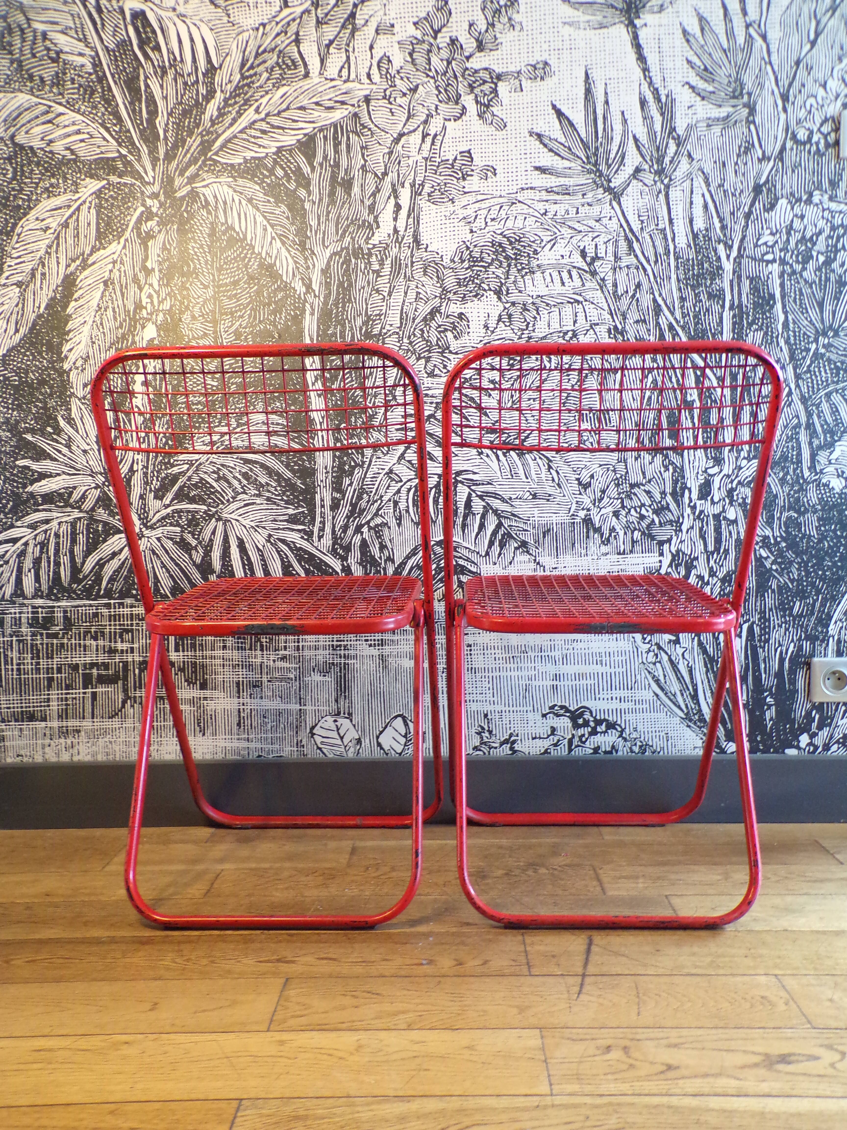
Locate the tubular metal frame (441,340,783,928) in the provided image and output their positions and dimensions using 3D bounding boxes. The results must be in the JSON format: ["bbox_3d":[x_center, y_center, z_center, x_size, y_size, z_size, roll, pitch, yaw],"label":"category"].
[{"bbox_3d":[0.257,0.092,1.409,0.448,0.782,0.471,-1,3,2],"label":"tubular metal frame"}]

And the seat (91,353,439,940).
[{"bbox_3d":[-0.203,0.097,1.416,0.448,0.782,0.471,0,3,4],"label":"seat"}]

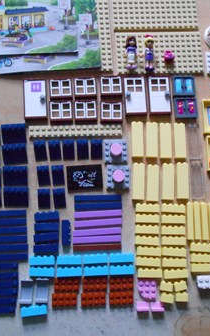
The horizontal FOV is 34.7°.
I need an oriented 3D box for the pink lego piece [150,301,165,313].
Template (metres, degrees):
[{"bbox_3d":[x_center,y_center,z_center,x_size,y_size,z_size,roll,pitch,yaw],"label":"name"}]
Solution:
[{"bbox_3d":[0.070,0.182,0.441,0.016,0.009,0.011,0,82,-2],"label":"pink lego piece"}]

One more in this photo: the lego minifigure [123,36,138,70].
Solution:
[{"bbox_3d":[0.037,-0.167,0.482,0.021,0.015,0.049,0,81,-3],"label":"lego minifigure"}]

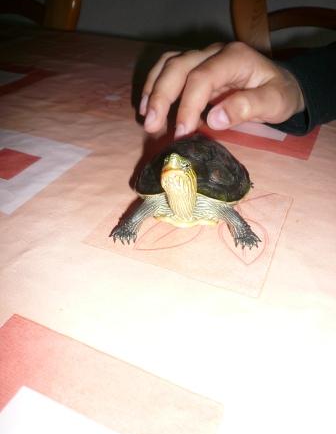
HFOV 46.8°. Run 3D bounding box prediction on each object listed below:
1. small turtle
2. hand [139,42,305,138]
[{"bbox_3d":[0.019,-0.033,0.238,0.084,0.050,0.110,7,37,10],"label":"small turtle"},{"bbox_3d":[0.041,-0.101,0.309,0.119,0.059,0.080,-7,36,-5],"label":"hand"}]

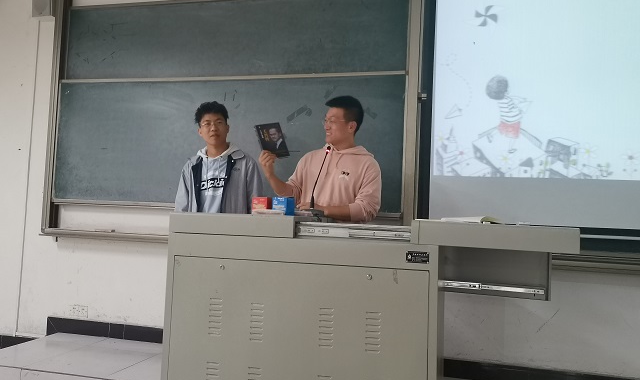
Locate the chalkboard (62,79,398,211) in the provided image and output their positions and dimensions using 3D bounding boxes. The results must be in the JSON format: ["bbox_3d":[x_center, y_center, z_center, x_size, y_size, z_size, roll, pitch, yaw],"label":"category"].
[{"bbox_3d":[-0.793,-0.362,4.070,2.840,1.010,0.060,2,-2,14],"label":"chalkboard"}]

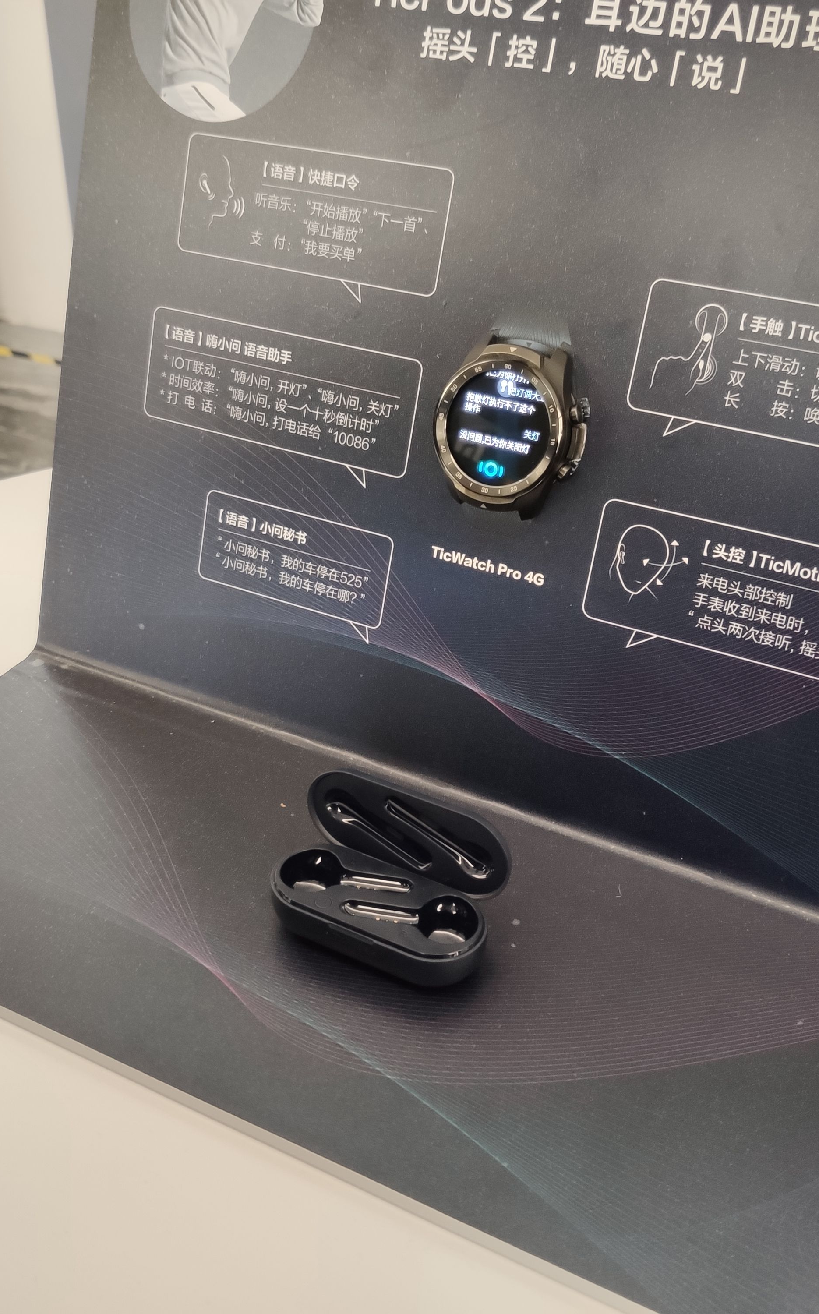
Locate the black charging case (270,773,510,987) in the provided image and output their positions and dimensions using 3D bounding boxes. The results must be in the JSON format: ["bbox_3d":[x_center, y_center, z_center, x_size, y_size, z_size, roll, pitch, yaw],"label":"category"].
[{"bbox_3d":[-0.007,0.066,0.397,0.070,0.045,0.038,17,37,23],"label":"black charging case"}]

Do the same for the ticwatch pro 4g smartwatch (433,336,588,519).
[{"bbox_3d":[0.032,-0.073,0.424,0.049,0.055,0.014,17,17,22],"label":"ticwatch pro 4g smartwatch"}]

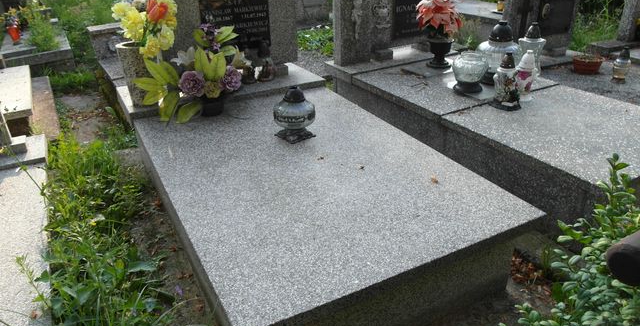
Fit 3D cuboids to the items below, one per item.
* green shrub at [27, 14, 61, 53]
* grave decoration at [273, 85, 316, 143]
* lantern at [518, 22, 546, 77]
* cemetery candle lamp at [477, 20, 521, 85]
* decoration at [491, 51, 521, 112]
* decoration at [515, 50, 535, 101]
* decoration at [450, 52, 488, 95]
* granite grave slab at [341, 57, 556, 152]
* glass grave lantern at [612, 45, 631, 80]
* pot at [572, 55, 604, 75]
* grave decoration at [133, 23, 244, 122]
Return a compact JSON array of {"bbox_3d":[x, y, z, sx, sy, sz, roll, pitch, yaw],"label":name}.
[{"bbox_3d":[-2.805,-1.307,4.437,0.297,0.342,0.267,-15,31,-25],"label":"green shrub"},{"bbox_3d":[-0.120,-0.239,2.097,0.194,0.248,0.194,0,28,0],"label":"grave decoration"},{"bbox_3d":[1.454,-0.759,2.946,0.158,0.337,0.158,-15,31,-25],"label":"lantern"},{"bbox_3d":[1.083,-0.655,2.603,0.260,0.345,0.260,-14,31,-25],"label":"cemetery candle lamp"},{"bbox_3d":[1.046,-0.456,2.424,0.138,0.289,0.124,-15,31,-25],"label":"decoration"},{"bbox_3d":[1.111,-0.462,2.334,0.114,0.253,0.114,-14,31,-25],"label":"decoration"},{"bbox_3d":[0.916,-0.548,2.690,0.203,0.207,0.203,0,28,0],"label":"decoration"},{"bbox_3d":[0.868,-0.428,2.975,1.018,0.270,0.835,-15,31,-25],"label":"granite grave slab"},{"bbox_3d":[2.106,-0.687,3.062,0.118,0.226,0.118,-14,31,-25],"label":"glass grave lantern"},{"bbox_3d":[2.120,-0.766,3.480,0.214,0.107,0.171,-15,31,-25],"label":"pot"},{"bbox_3d":[-0.652,-0.466,2.322,0.510,0.440,0.317,-14,31,-25],"label":"grave decoration"}]

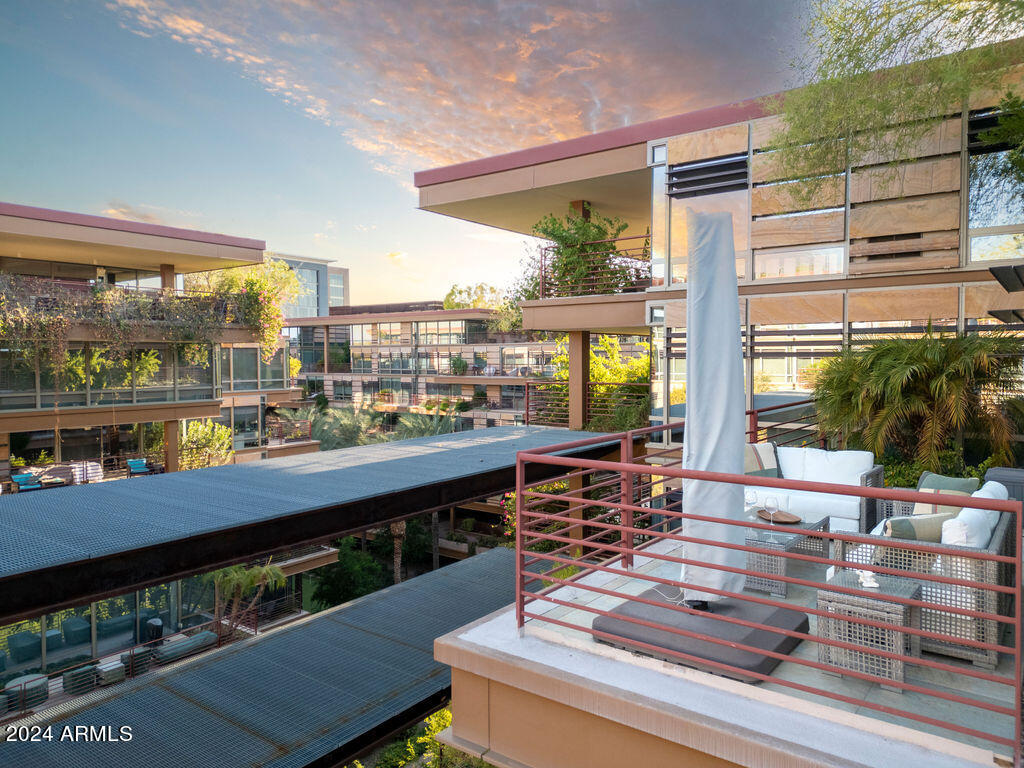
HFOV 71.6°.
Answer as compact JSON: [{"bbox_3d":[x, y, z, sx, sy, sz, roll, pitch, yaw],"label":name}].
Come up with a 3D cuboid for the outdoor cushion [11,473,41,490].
[{"bbox_3d":[-16.525,3.330,24.193,0.620,0.460,0.600,2,3,37],"label":"outdoor cushion"}]

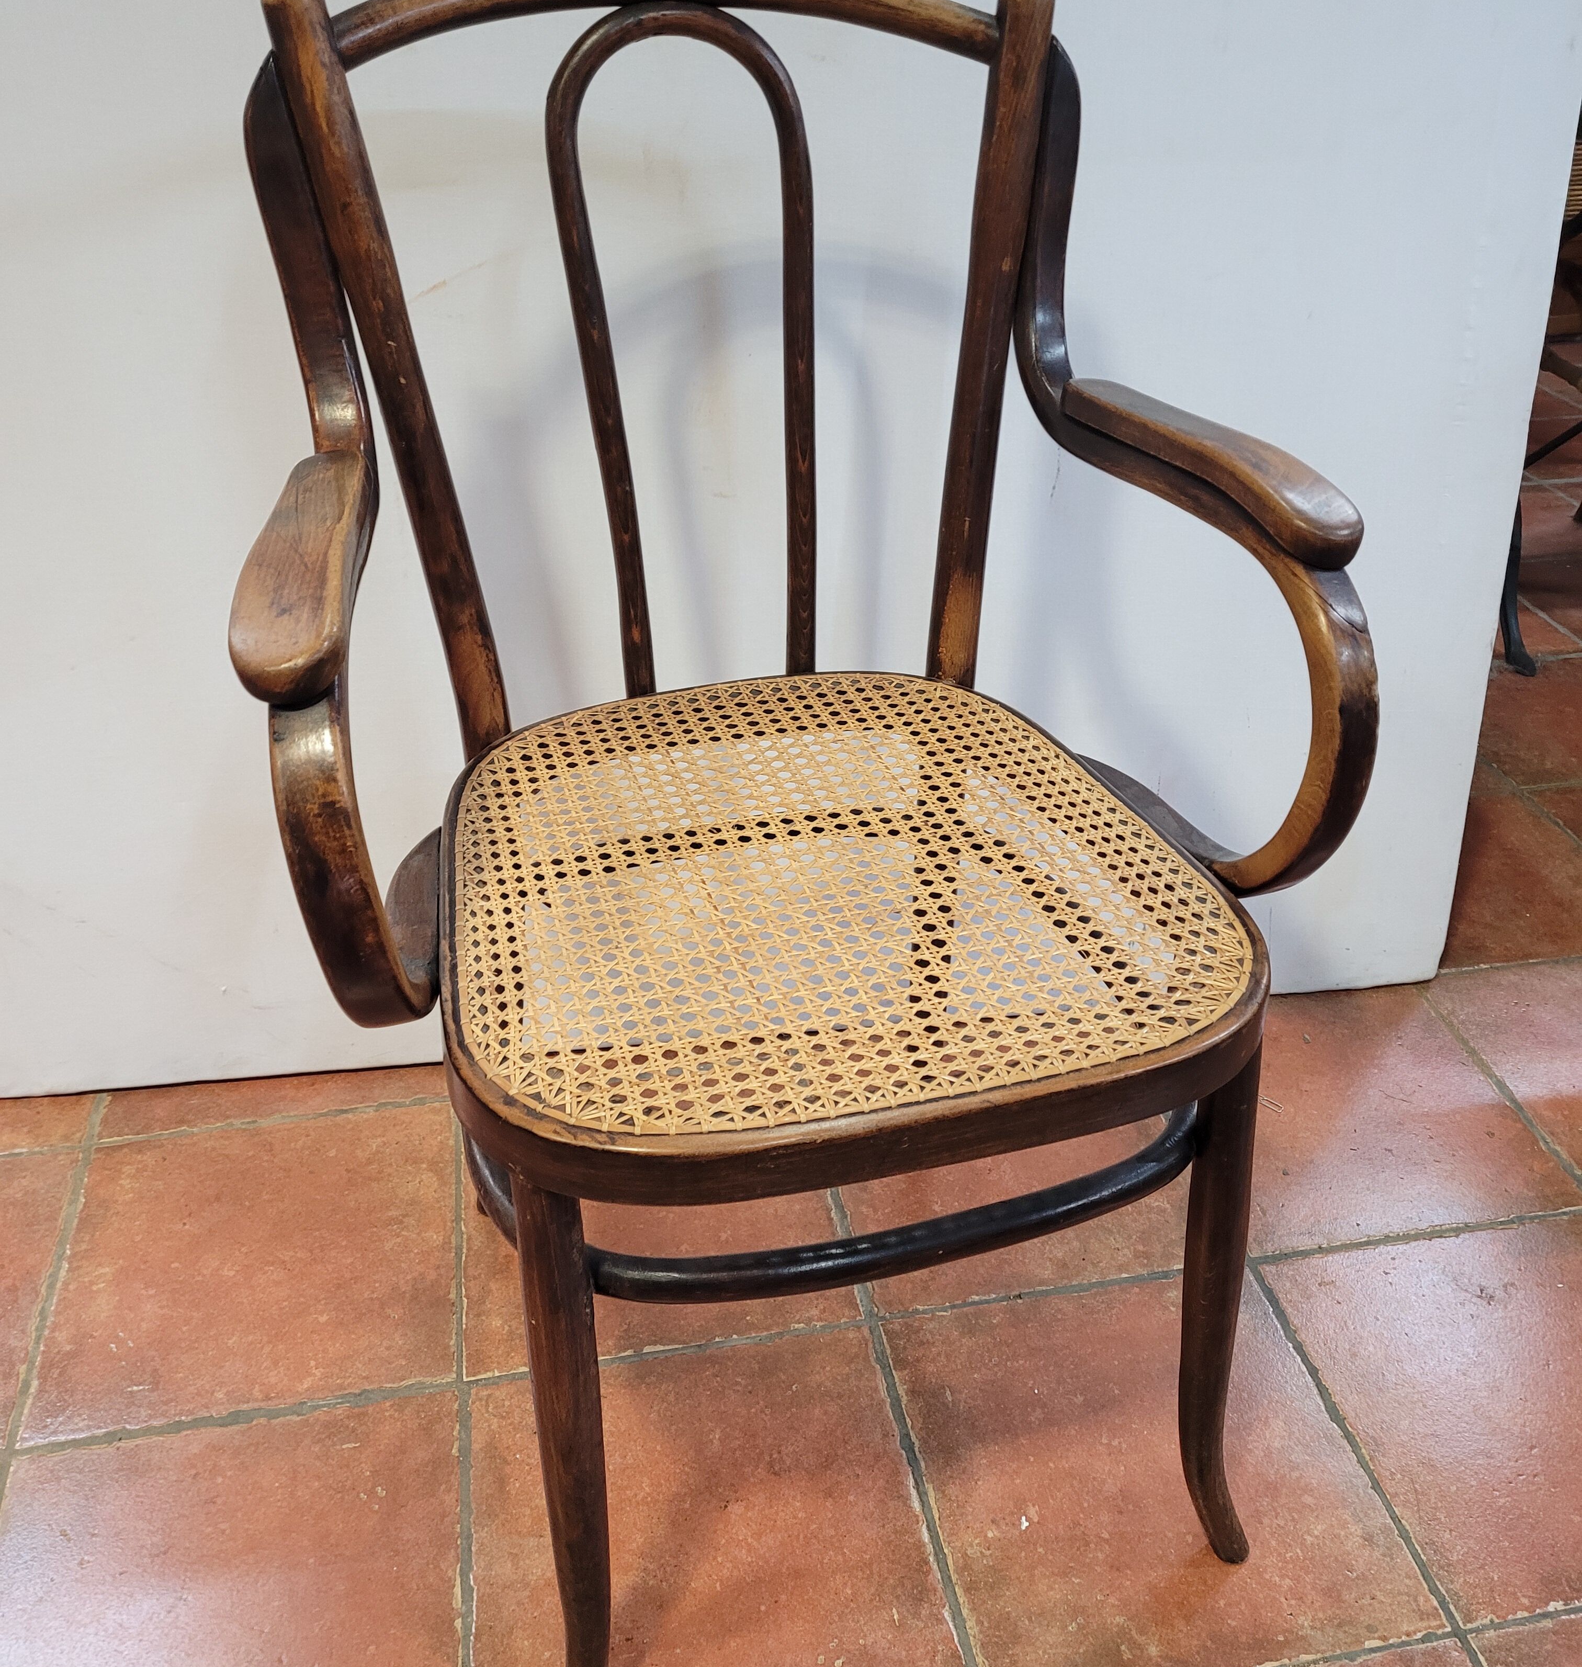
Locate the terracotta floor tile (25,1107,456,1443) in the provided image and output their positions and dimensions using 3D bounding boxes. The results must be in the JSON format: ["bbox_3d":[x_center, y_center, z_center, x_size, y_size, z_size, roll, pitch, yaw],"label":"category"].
[{"bbox_3d":[-0.428,0.344,1.282,0.306,0.010,0.306,-6,34,-9],"label":"terracotta floor tile"}]

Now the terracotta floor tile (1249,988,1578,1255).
[{"bbox_3d":[0.494,0.249,1.431,0.306,0.010,0.306,-6,34,-9],"label":"terracotta floor tile"}]

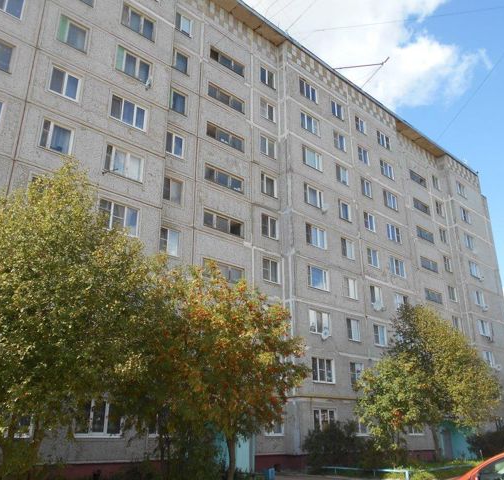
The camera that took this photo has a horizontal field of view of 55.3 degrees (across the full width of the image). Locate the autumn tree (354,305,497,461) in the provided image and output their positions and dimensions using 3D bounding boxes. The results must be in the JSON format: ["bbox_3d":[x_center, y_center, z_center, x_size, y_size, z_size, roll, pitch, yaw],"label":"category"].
[{"bbox_3d":[10.170,8.281,27.801,7.500,8.700,6.800,-7,-23,18],"label":"autumn tree"}]

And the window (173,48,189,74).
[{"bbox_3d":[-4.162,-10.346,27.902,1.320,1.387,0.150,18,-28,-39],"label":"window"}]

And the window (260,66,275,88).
[{"bbox_3d":[1.075,-11.194,33.215,1.410,1.400,0.150,18,-28,-38],"label":"window"}]

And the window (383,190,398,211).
[{"bbox_3d":[11.309,-3.179,39.233,2.000,1.420,0.150,18,-27,-39],"label":"window"}]

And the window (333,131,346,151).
[{"bbox_3d":[6.616,-7.430,36.221,1.500,1.430,0.150,18,-27,-39],"label":"window"}]

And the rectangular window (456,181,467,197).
[{"bbox_3d":[21.488,-4.995,49.450,1.970,1.387,0.150,18,-28,-39],"label":"rectangular window"}]

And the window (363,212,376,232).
[{"bbox_3d":[8.718,-1.333,35.657,1.340,1.387,0.150,18,-28,-39],"label":"window"}]

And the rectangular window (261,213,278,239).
[{"bbox_3d":[1.059,-0.762,29.102,1.390,1.430,0.150,18,-28,-38],"label":"rectangular window"}]

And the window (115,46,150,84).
[{"bbox_3d":[-5.912,-8.744,24.296,1.950,1.387,0.150,18,-28,-39],"label":"window"}]

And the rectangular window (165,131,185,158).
[{"bbox_3d":[-4.224,-5.139,25.772,1.400,1.357,0.200,18,-27,-39],"label":"rectangular window"}]

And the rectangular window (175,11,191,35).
[{"bbox_3d":[-4.228,-12.996,28.743,1.400,1.357,0.200,18,-27,-39],"label":"rectangular window"}]

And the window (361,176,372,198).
[{"bbox_3d":[8.705,-3.977,36.523,1.220,1.360,0.200,18,-28,-38],"label":"window"}]

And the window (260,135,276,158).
[{"bbox_3d":[1.074,-6.117,31.598,1.530,1.380,0.150,18,-27,-39],"label":"window"}]

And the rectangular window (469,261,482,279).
[{"bbox_3d":[21.482,2.840,46.420,1.970,1.387,0.150,18,-28,-39],"label":"rectangular window"}]

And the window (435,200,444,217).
[{"bbox_3d":[18.636,-3.057,47.695,1.500,1.380,0.150,18,-27,-39],"label":"window"}]

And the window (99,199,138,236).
[{"bbox_3d":[-5.918,-0.909,21.267,1.950,1.387,0.150,18,-28,-39],"label":"window"}]

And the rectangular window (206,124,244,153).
[{"bbox_3d":[-1.570,-6.110,28.766,2.888,0.924,0.200,18,-27,-39],"label":"rectangular window"}]

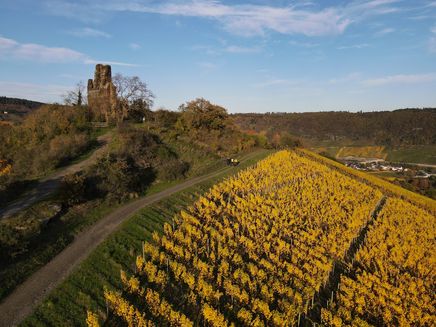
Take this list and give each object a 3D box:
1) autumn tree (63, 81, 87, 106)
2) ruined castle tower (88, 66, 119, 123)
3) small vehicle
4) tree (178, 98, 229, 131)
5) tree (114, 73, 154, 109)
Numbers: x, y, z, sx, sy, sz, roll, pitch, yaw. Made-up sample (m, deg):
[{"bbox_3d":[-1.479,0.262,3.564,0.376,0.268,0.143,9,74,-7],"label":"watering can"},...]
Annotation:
[{"bbox_3d":[-46.050,-21.980,97.000,7.600,9.000,7.000,-4,10,-26],"label":"autumn tree"},{"bbox_3d":[-33.620,-20.230,88.000,8.400,16.600,7.500,-2,9,-15],"label":"ruined castle tower"},{"bbox_3d":[3.640,-0.230,71.000,1.700,1.600,3.300,3,9,20],"label":"small vehicle"},{"bbox_3d":[-4.220,-13.970,88.000,14.000,10.000,12.500,0,9,0],"label":"tree"},{"bbox_3d":[-26.150,-21.230,93.000,12.600,13.500,11.500,-3,9,-16],"label":"tree"}]

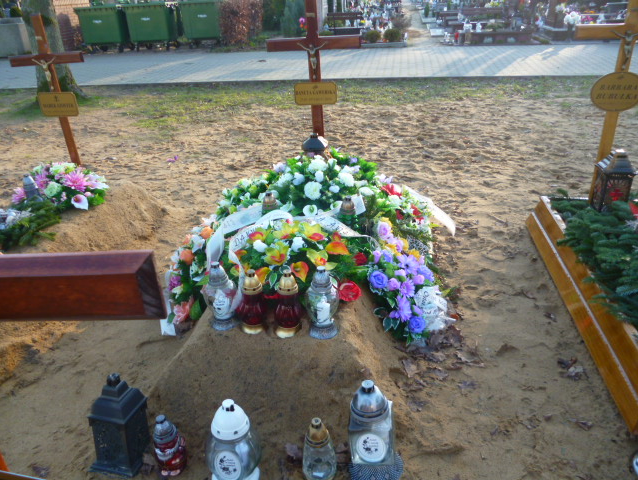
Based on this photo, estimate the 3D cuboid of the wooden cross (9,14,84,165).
[{"bbox_3d":[-2.098,-1.181,4.165,0.575,1.210,0.090,-5,25,-2],"label":"wooden cross"}]

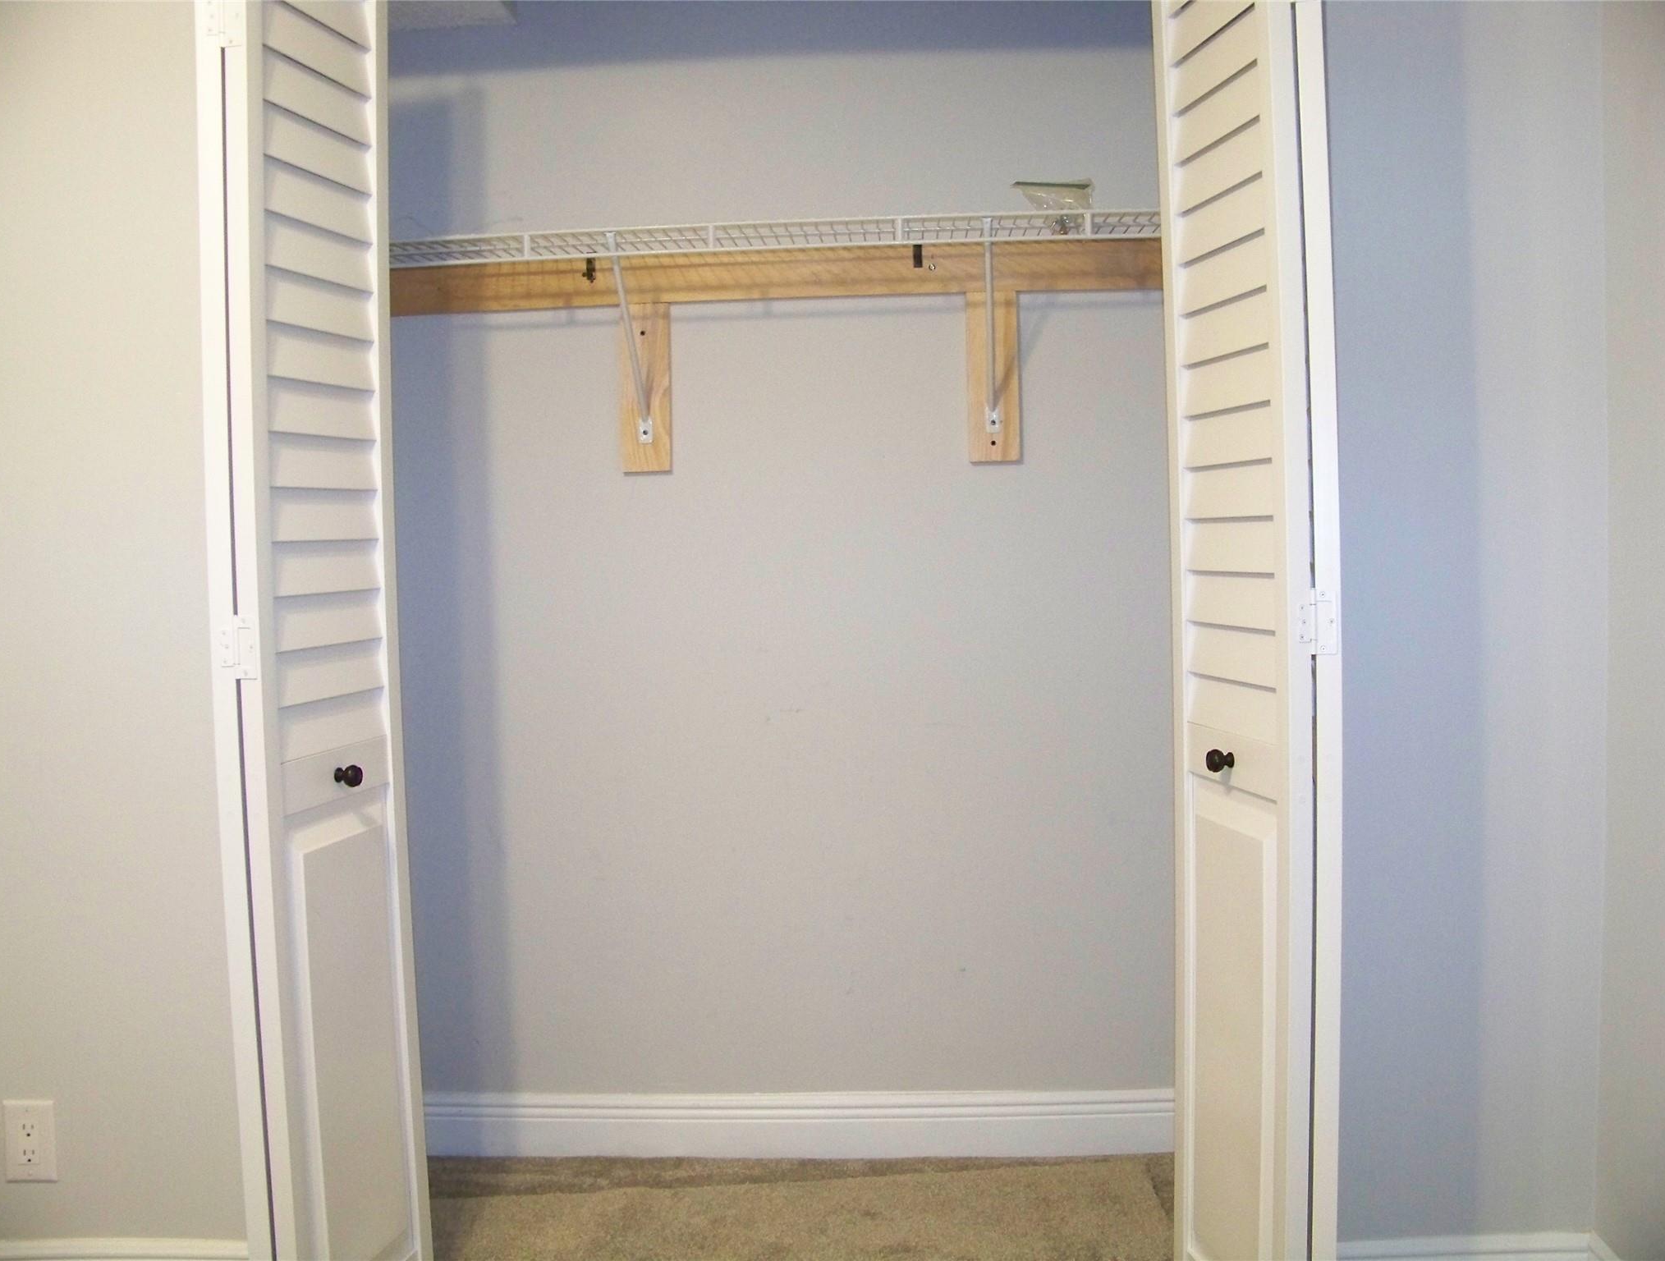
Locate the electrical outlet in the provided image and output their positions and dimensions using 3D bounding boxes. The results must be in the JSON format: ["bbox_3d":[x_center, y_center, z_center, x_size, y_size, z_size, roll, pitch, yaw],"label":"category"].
[{"bbox_3d":[-1.164,0.742,2.326,0.077,0.121,0.008,-1,3,3],"label":"electrical outlet"}]

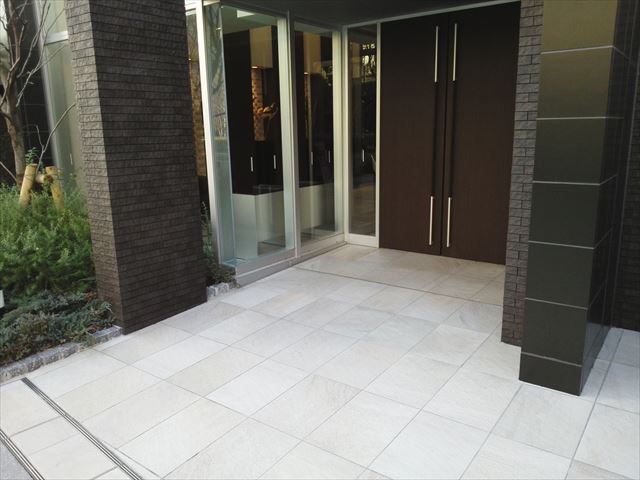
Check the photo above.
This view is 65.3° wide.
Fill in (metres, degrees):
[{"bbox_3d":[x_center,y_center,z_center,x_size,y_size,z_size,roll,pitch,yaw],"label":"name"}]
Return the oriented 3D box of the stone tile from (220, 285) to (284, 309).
[{"bbox_3d":[-0.644,0.560,4.905,0.400,0.020,0.600,8,17,35],"label":"stone tile"}]

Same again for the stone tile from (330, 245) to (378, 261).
[{"bbox_3d":[0.425,0.162,6.344,0.400,0.020,0.600,8,17,36],"label":"stone tile"}]

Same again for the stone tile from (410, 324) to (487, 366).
[{"bbox_3d":[0.973,0.781,3.735,0.400,0.020,0.600,8,17,36],"label":"stone tile"}]

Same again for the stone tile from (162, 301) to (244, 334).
[{"bbox_3d":[-1.008,0.691,4.437,0.400,0.020,0.600,8,17,36],"label":"stone tile"}]

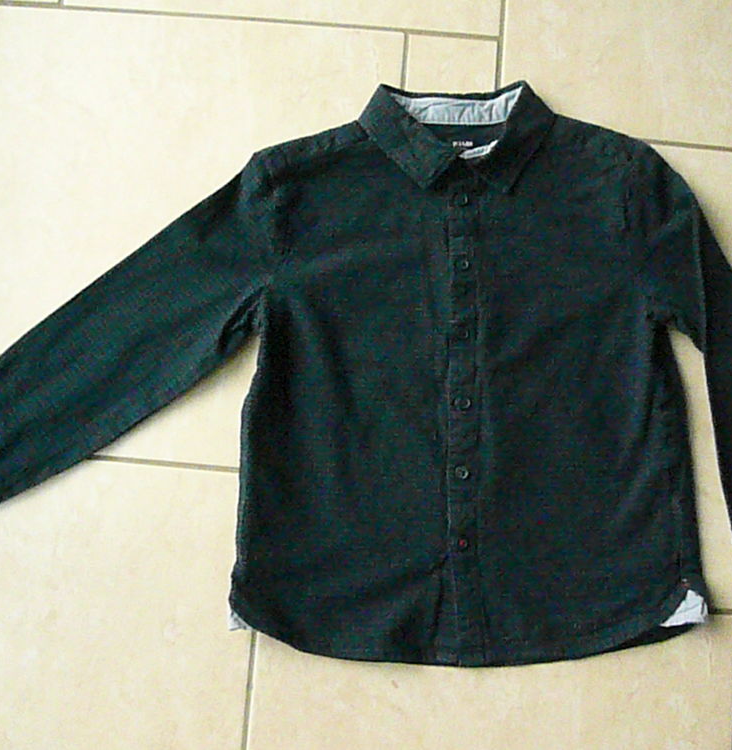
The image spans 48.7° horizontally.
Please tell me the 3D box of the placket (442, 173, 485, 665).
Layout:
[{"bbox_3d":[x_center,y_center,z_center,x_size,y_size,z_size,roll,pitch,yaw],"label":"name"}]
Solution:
[{"bbox_3d":[0.075,0.026,0.611,0.027,0.010,0.372,0,83,0],"label":"placket"}]

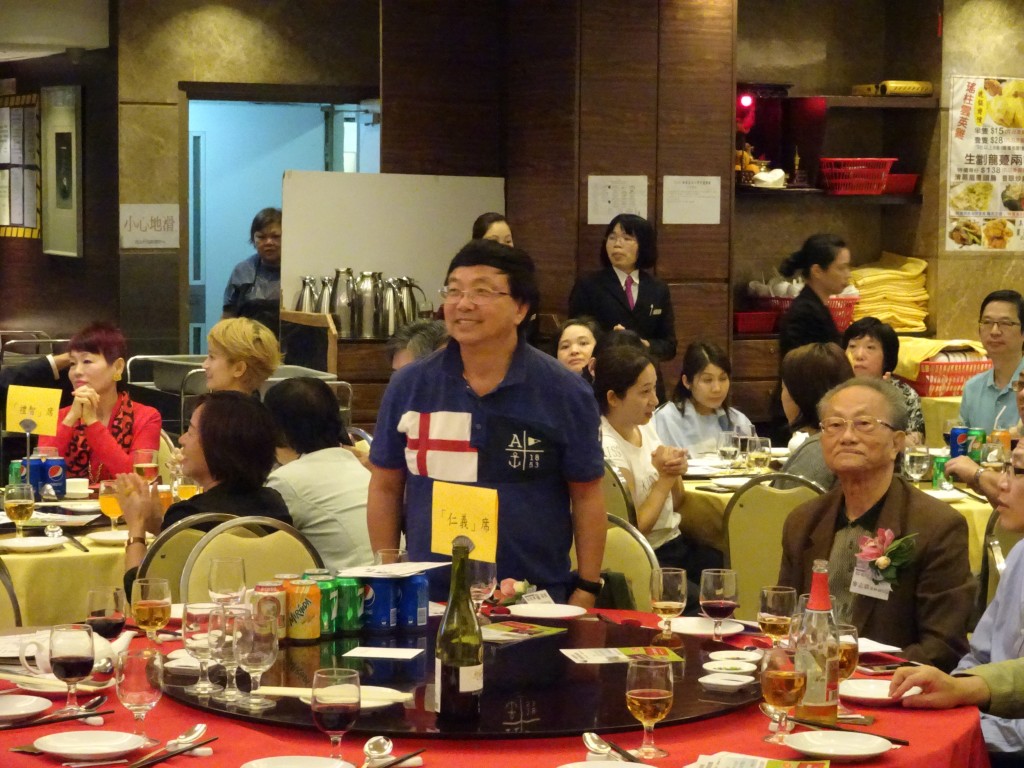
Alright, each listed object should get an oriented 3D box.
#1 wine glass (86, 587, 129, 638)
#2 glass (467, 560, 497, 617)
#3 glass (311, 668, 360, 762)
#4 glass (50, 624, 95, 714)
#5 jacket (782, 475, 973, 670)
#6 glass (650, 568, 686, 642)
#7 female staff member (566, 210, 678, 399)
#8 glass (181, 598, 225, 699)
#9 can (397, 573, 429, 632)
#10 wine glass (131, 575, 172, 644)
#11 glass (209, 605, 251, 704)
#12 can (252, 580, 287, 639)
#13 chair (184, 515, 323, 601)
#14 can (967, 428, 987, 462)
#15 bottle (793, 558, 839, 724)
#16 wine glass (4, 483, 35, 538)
[{"bbox_3d":[-0.788,0.475,4.900,0.076,0.151,0.076,0,4,0],"label":"wine glass"},{"bbox_3d":[-0.071,0.442,5.329,0.076,0.151,0.076,0,4,0],"label":"glass"},{"bbox_3d":[-0.291,0.554,4.174,0.080,0.155,0.080,0,5,0],"label":"glass"},{"bbox_3d":[-0.798,0.519,4.560,0.080,0.155,0.080,0,5,0],"label":"glass"},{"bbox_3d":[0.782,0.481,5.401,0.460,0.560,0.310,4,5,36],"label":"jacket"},{"bbox_3d":[0.323,0.460,5.185,0.077,0.150,0.077,0,4,0],"label":"glass"},{"bbox_3d":[0.449,0.115,10.333,0.450,1.620,0.310,0,4,-7],"label":"female staff member"},{"bbox_3d":[-0.544,0.467,4.441,0.075,0.151,0.075,0,4,0],"label":"glass"},{"bbox_3d":[-0.200,0.437,5.066,0.066,0.117,0.066,0,4,0],"label":"can"},{"bbox_3d":[-0.735,0.479,5.124,0.079,0.156,0.079,1,4,0],"label":"wine glass"},{"bbox_3d":[-0.507,0.487,4.520,0.079,0.156,0.079,1,4,0],"label":"glass"},{"bbox_3d":[-0.484,0.457,5.028,0.066,0.117,0.066,0,5,0],"label":"can"},{"bbox_3d":[-0.544,0.784,5.927,0.430,0.900,0.540,-1,4,-20],"label":"chair"},{"bbox_3d":[1.566,0.208,8.474,0.066,0.115,0.066,2,4,18],"label":"can"},{"bbox_3d":[0.535,0.448,4.402,0.075,0.285,0.075,0,4,0],"label":"bottle"},{"bbox_3d":[-1.307,0.346,6.670,0.079,0.156,0.079,1,4,0],"label":"wine glass"}]

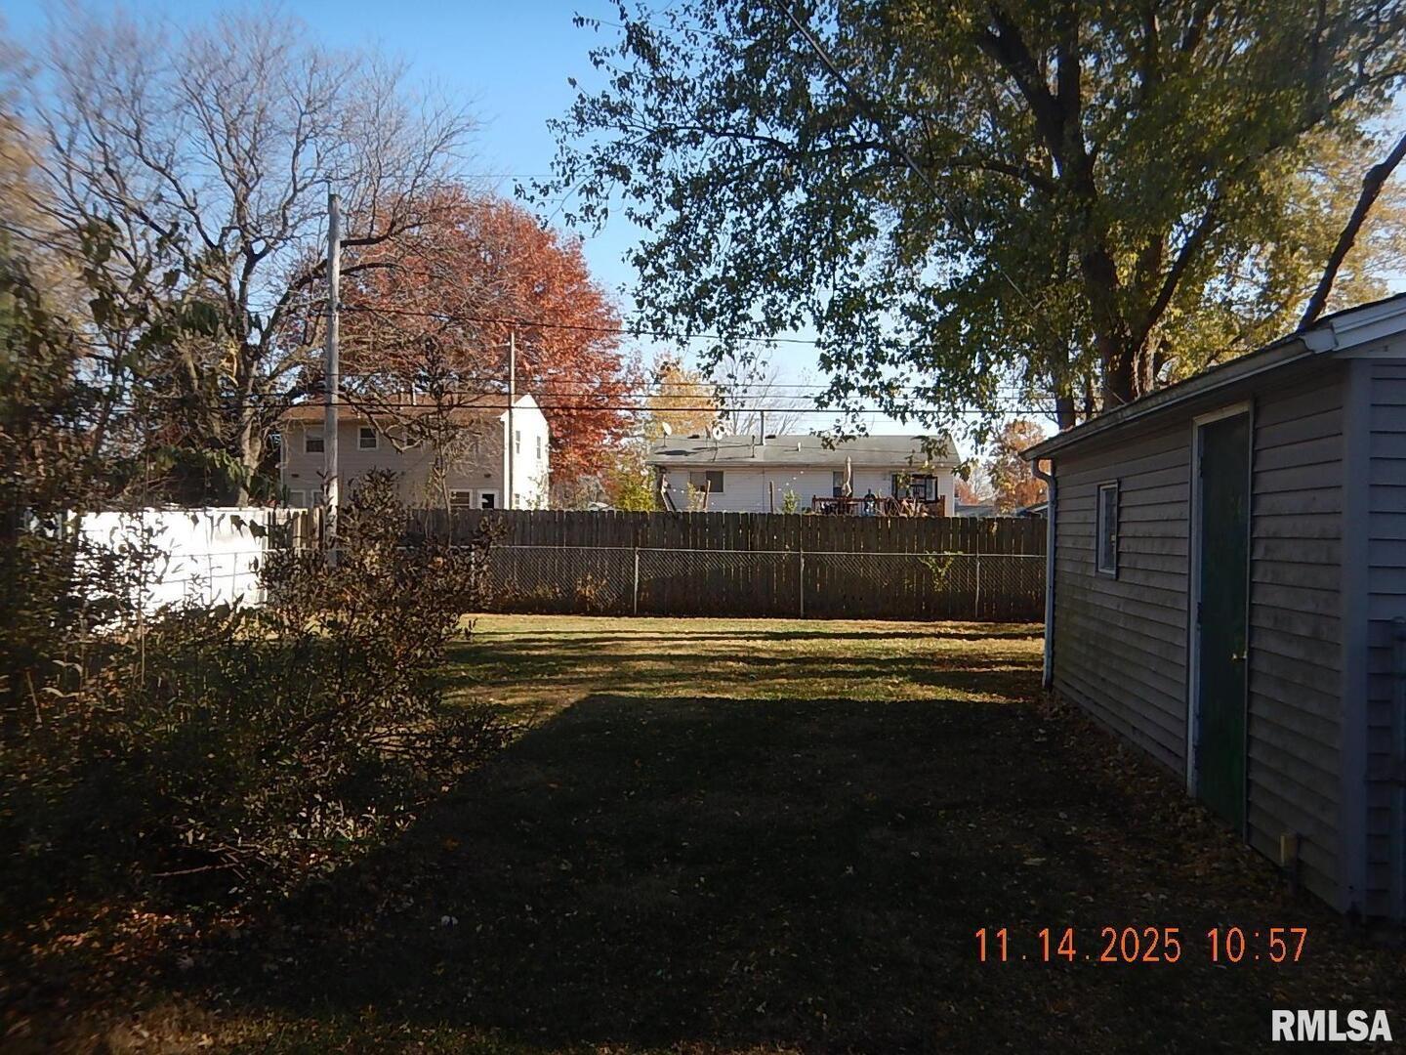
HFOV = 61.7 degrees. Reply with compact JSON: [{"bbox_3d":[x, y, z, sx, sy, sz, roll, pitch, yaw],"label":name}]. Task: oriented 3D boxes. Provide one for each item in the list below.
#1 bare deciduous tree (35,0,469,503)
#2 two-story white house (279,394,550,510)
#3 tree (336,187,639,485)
[{"bbox_3d":[-12.741,-6.639,33.000,12.700,15.900,12.000,1,0,0],"label":"bare deciduous tree"},{"bbox_3d":[-13.884,-2.793,58.520,11.200,7.600,8.400,1,0,6],"label":"two-story white house"},{"bbox_3d":[-12.403,-9.193,67.000,17.200,20.500,16.500,1,0,0],"label":"tree"}]

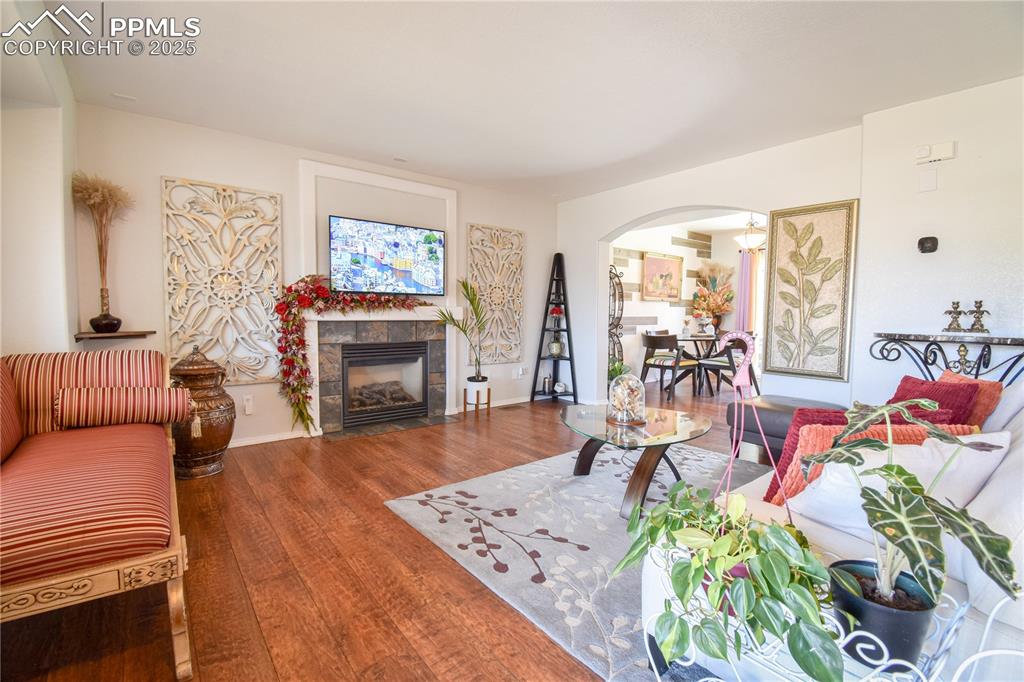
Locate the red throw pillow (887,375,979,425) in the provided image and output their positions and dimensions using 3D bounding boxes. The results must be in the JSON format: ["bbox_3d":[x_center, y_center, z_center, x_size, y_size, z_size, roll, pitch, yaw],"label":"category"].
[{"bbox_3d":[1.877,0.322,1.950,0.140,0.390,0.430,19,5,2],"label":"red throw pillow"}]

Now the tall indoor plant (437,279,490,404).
[{"bbox_3d":[-0.520,0.026,4.480,0.530,1.330,0.420,0,4,0],"label":"tall indoor plant"}]

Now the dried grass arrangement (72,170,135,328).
[{"bbox_3d":[-2.661,-0.573,2.778,0.320,1.036,0.310,-2,4,-37],"label":"dried grass arrangement"}]

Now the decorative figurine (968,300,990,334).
[{"bbox_3d":[2.708,-0.139,2.467,0.080,0.190,0.090,-3,5,-42],"label":"decorative figurine"}]

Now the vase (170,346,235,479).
[{"bbox_3d":[-2.090,0.454,2.814,0.409,0.836,0.409,-2,4,-37],"label":"vase"}]

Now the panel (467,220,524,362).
[{"bbox_3d":[-0.173,-0.501,4.814,0.751,1.514,0.035,-2,4,-37],"label":"panel"}]

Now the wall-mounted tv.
[{"bbox_3d":[-1.130,-0.766,4.022,1.100,0.650,0.060,-2,4,-36],"label":"wall-mounted tv"}]

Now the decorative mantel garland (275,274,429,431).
[{"bbox_3d":[-1.340,0.089,3.825,1.382,1.309,0.240,-2,4,-37],"label":"decorative mantel garland"}]

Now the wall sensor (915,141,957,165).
[{"bbox_3d":[2.674,-1.186,2.697,0.045,0.110,0.180,-3,5,-42],"label":"wall sensor"}]

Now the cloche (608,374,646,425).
[{"bbox_3d":[0.694,0.341,2.574,0.240,0.285,0.240,0,4,0],"label":"cloche"}]

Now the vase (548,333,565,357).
[{"bbox_3d":[0.548,0.043,5.250,0.190,0.290,0.160,1,4,6],"label":"vase"}]

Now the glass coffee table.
[{"bbox_3d":[0.753,0.689,2.553,0.940,0.424,0.940,-2,4,-37],"label":"glass coffee table"}]

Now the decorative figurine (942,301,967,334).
[{"bbox_3d":[2.693,-0.149,2.596,0.090,0.192,0.110,-2,4,-41],"label":"decorative figurine"}]

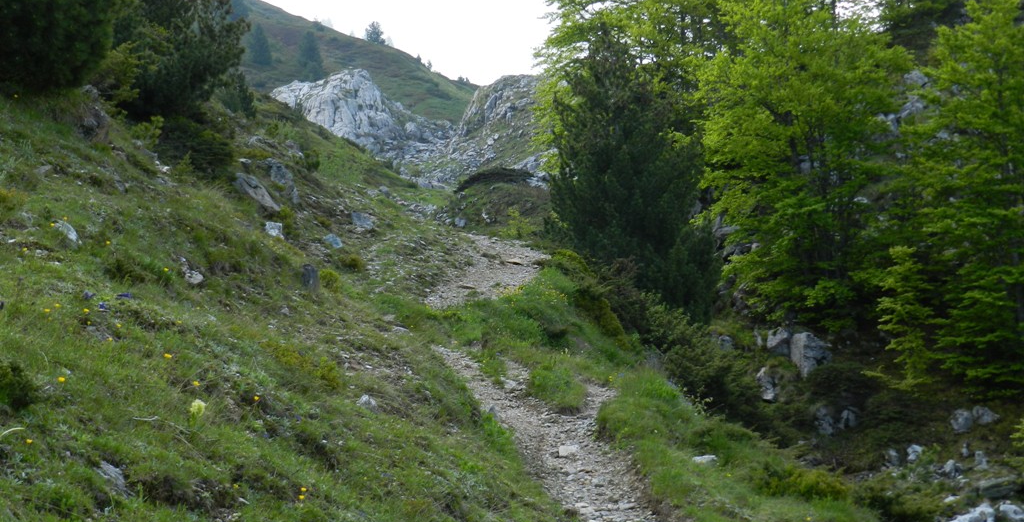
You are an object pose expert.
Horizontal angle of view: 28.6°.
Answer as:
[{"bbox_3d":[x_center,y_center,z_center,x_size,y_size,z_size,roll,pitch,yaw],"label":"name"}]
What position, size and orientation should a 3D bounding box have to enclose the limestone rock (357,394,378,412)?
[{"bbox_3d":[-0.862,0.844,12.000,0.131,0.102,0.112,0,-5,-4],"label":"limestone rock"}]

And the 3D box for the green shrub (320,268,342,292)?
[{"bbox_3d":[-1.642,0.168,18.300,0.200,0.218,0.200,0,-6,0],"label":"green shrub"}]

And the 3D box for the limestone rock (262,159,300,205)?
[{"bbox_3d":[-3.094,-1.054,27.000,0.510,0.592,0.510,1,-5,-7],"label":"limestone rock"}]

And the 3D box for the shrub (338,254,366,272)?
[{"bbox_3d":[-1.784,0.017,22.500,0.313,0.187,0.282,0,-5,-5],"label":"shrub"}]

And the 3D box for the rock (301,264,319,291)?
[{"bbox_3d":[-1.742,0.142,17.300,0.155,0.241,0.139,0,-6,0],"label":"rock"}]

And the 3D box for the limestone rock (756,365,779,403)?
[{"bbox_3d":[2.604,1.259,20.500,0.224,0.387,0.224,0,-6,0],"label":"limestone rock"}]

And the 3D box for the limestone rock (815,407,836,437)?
[{"bbox_3d":[4.442,2.274,28.500,0.312,0.383,0.281,-1,-5,9],"label":"limestone rock"}]

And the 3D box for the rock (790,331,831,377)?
[{"bbox_3d":[4.897,1.534,33.000,0.656,0.725,0.591,-1,-5,8],"label":"rock"}]

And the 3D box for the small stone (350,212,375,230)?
[{"bbox_3d":[-1.969,-0.534,26.500,0.316,0.237,0.285,0,-6,0],"label":"small stone"}]

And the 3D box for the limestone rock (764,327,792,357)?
[{"bbox_3d":[3.036,0.920,23.000,0.297,0.320,0.268,0,-6,0],"label":"limestone rock"}]

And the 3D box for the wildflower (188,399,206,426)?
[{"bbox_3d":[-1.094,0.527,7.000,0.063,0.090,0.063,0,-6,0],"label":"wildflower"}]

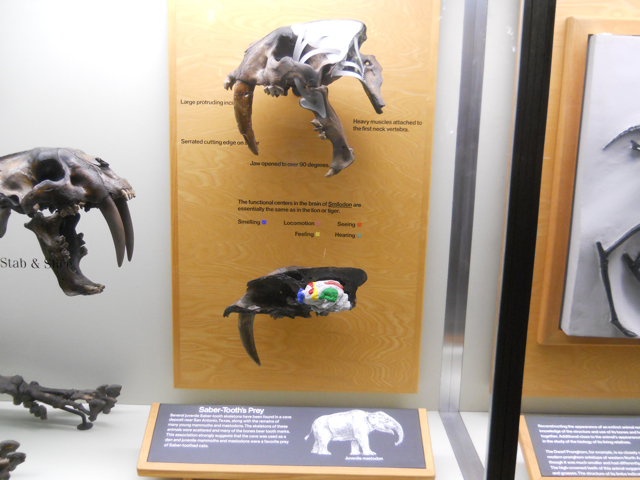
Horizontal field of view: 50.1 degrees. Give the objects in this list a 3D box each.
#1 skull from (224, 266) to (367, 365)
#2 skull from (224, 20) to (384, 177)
[{"bbox_3d":[-0.056,0.167,1.583,0.322,0.232,0.110,2,11,0],"label":"skull"},{"bbox_3d":[-0.032,-0.292,1.431,0.332,0.317,0.190,2,11,0],"label":"skull"}]

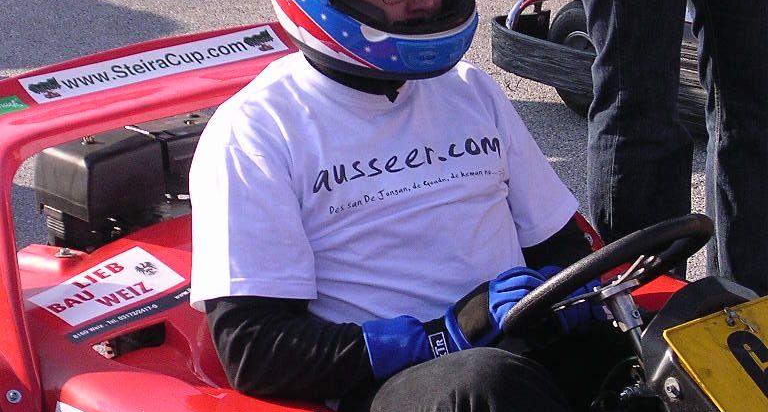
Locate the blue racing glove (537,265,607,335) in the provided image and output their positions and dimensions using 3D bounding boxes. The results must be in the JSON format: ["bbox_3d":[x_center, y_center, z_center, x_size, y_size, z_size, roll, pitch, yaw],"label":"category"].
[{"bbox_3d":[0.281,0.142,4.168,0.110,0.115,0.220,-1,23,-4],"label":"blue racing glove"}]

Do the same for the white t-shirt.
[{"bbox_3d":[-0.010,0.005,4.262,0.340,0.440,0.550,12,18,40],"label":"white t-shirt"}]

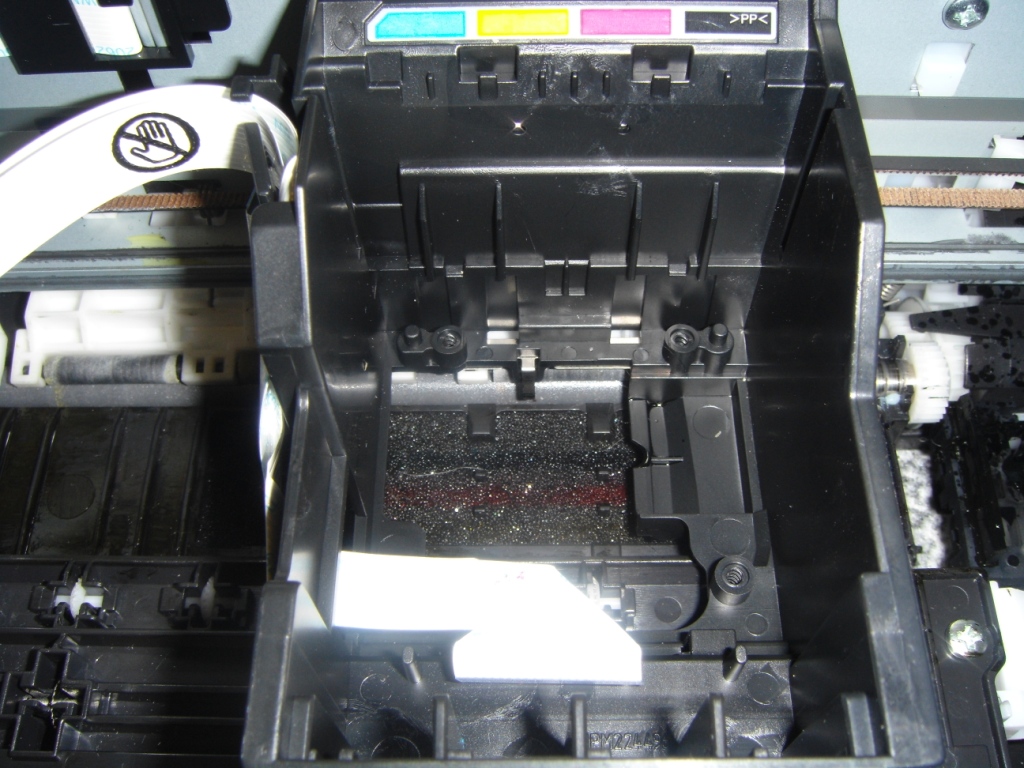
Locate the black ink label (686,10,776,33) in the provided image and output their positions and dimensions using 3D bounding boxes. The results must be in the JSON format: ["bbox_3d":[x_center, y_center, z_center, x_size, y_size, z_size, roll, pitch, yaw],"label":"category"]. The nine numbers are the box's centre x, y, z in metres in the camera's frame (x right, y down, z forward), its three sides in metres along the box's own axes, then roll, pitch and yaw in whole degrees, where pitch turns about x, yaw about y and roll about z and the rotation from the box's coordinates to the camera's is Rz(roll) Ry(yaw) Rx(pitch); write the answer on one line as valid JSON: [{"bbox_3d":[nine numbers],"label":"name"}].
[{"bbox_3d":[0.027,-0.045,0.130,0.011,0.003,0.001,0,10,0],"label":"black ink label"}]

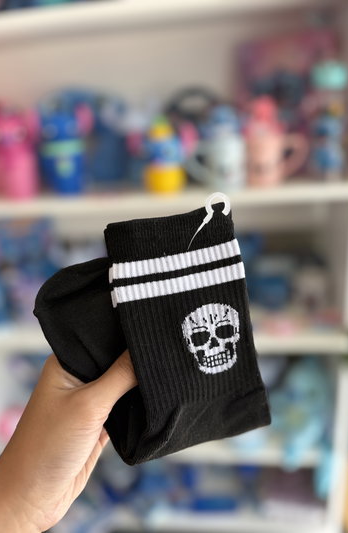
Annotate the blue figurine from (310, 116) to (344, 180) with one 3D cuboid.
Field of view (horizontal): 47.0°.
[{"bbox_3d":[0.323,-0.250,0.847,0.065,0.127,0.070,1,19,14],"label":"blue figurine"}]

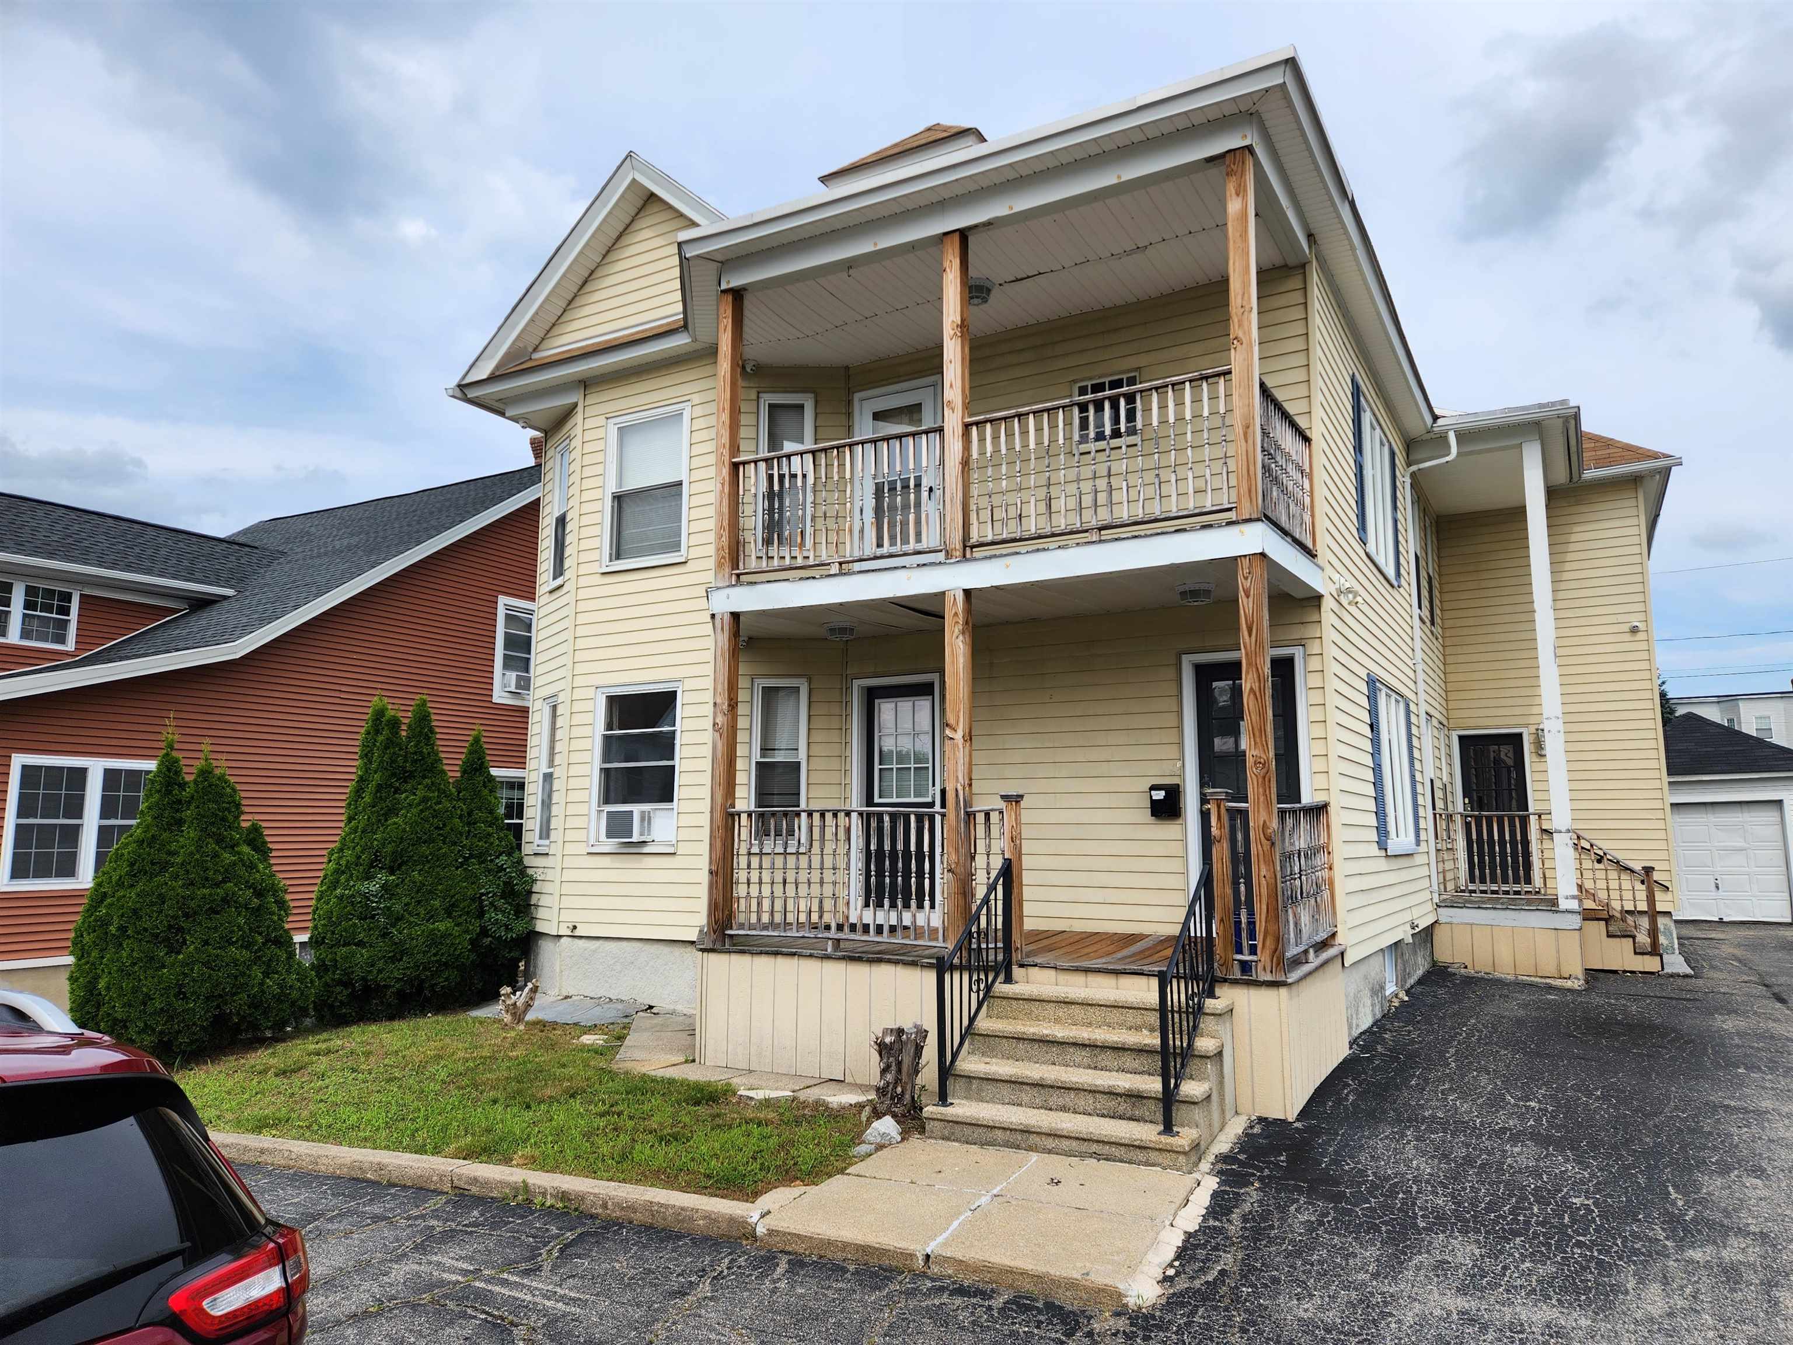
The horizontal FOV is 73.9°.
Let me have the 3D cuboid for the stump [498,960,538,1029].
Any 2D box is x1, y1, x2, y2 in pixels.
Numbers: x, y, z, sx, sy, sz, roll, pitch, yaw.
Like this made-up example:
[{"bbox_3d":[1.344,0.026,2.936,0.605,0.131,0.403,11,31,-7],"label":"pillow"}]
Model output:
[{"bbox_3d":[-3.238,2.742,10.223,0.320,0.570,0.290,-4,-9,30],"label":"stump"}]

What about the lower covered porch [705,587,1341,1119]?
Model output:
[{"bbox_3d":[0.855,1.143,8.954,4.409,3.497,1.913,-4,-9,30],"label":"lower covered porch"}]

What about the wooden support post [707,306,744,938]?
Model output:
[{"bbox_3d":[-1.361,-0.498,9.536,0.143,5.271,0.143,-4,-9,30],"label":"wooden support post"}]

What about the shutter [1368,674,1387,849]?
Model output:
[{"bbox_3d":[4.200,0.783,10.379,0.040,1.490,0.360,-4,-9,30],"label":"shutter"}]

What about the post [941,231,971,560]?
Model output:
[{"bbox_3d":[0.439,-2.004,8.684,0.143,2.467,0.143,-4,-9,30],"label":"post"}]

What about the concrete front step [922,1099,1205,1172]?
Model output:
[{"bbox_3d":[0.909,2.562,6.645,1.544,0.172,0.336,-4,-9,30],"label":"concrete front step"}]

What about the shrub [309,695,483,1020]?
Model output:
[{"bbox_3d":[-4.651,1.691,11.257,1.500,2.953,1.400,-4,-9,30],"label":"shrub"}]

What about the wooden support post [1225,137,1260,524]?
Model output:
[{"bbox_3d":[2.240,-2.155,7.643,0.143,2.467,0.143,-4,-9,30],"label":"wooden support post"}]

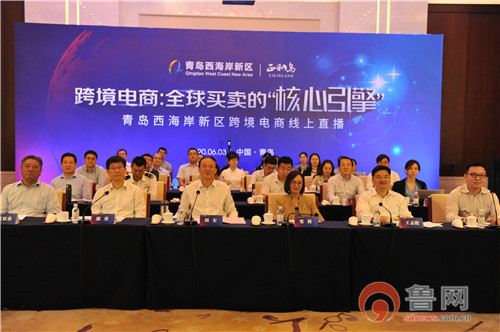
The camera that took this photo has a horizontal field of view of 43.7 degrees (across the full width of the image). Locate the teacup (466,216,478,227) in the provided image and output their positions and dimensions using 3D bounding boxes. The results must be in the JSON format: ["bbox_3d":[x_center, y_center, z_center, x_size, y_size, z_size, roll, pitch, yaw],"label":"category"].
[{"bbox_3d":[2.062,0.500,5.790,0.095,0.105,0.090,1,3,-3],"label":"teacup"}]

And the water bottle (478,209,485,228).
[{"bbox_3d":[2.093,0.472,5.631,0.063,0.175,0.063,1,3,-1],"label":"water bottle"}]

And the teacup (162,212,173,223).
[{"bbox_3d":[-0.746,0.471,5.648,0.105,0.105,0.105,1,3,-1],"label":"teacup"}]

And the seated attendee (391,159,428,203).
[{"bbox_3d":[2.006,0.568,7.800,0.500,1.265,0.750,1,3,3],"label":"seated attendee"}]

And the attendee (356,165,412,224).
[{"bbox_3d":[1.300,0.635,6.080,0.550,1.278,0.780,1,3,-1],"label":"attendee"}]

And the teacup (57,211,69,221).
[{"bbox_3d":[-1.704,0.465,5.689,0.110,0.090,0.110,1,3,-1],"label":"teacup"}]

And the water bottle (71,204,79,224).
[{"bbox_3d":[-1.550,0.435,5.550,0.064,0.172,0.064,1,3,-3],"label":"water bottle"}]

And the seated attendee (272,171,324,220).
[{"bbox_3d":[0.485,0.664,6.192,0.530,1.198,0.760,1,3,-1],"label":"seated attendee"}]

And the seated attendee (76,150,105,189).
[{"bbox_3d":[-2.389,0.429,9.230,0.490,1.304,0.760,1,3,-1],"label":"seated attendee"}]

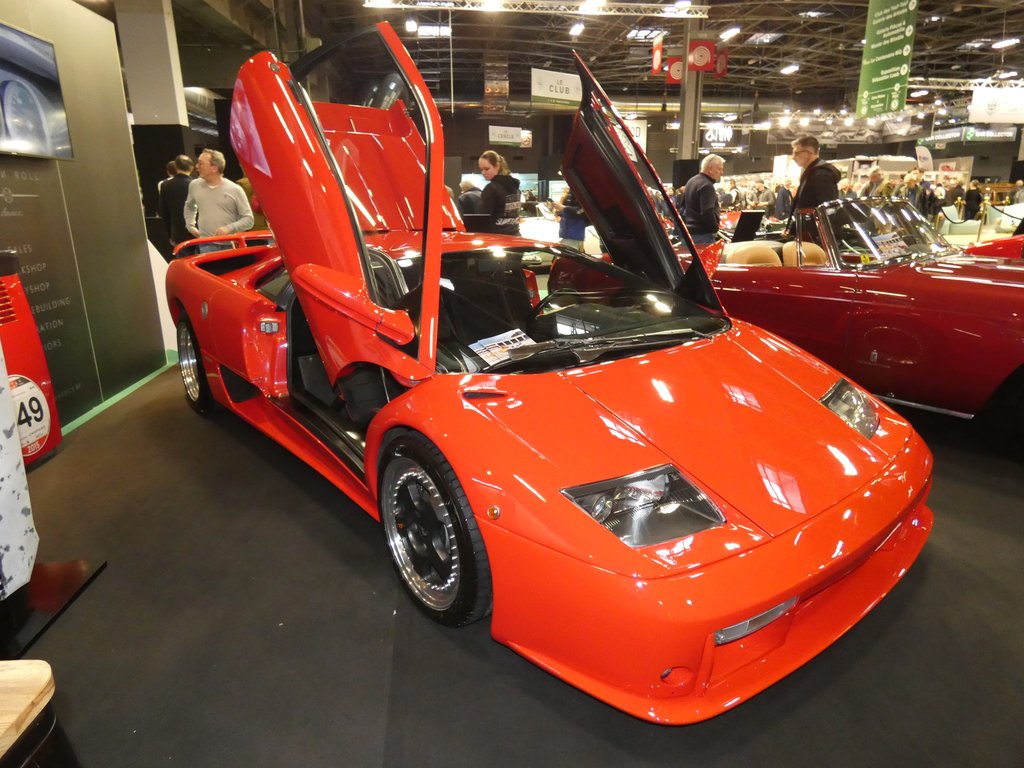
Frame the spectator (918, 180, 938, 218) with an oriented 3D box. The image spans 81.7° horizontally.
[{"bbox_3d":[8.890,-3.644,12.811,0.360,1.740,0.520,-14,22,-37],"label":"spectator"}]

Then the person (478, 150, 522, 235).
[{"bbox_3d":[-0.098,-1.069,5.005,0.380,1.677,0.460,9,19,27],"label":"person"}]

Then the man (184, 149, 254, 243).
[{"bbox_3d":[-2.513,-1.156,5.238,0.600,1.724,0.360,-3,17,-10],"label":"man"}]

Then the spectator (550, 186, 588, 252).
[{"bbox_3d":[0.890,-2.137,8.758,0.460,1.532,0.460,6,18,20],"label":"spectator"}]

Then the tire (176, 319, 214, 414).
[{"bbox_3d":[-1.899,-0.172,3.808,0.320,0.660,0.660,-13,21,-37],"label":"tire"}]

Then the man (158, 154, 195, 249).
[{"bbox_3d":[-3.307,-1.442,6.143,0.520,1.750,0.330,-5,18,-17],"label":"man"}]

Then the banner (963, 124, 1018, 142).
[{"bbox_3d":[14.994,-7.834,18.538,1.720,0.420,0.100,-2,17,-6],"label":"banner"}]

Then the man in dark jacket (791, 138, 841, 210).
[{"bbox_3d":[2.614,-1.247,5.320,0.420,1.815,0.500,3,17,10],"label":"man in dark jacket"}]

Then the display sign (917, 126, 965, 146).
[{"bbox_3d":[19.415,-11.208,26.899,0.080,0.620,2.800,-2,18,-5],"label":"display sign"}]

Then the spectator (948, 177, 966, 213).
[{"bbox_3d":[11.469,-4.455,15.391,0.520,1.700,0.360,-4,18,-11],"label":"spectator"}]

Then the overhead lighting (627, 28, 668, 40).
[{"bbox_3d":[7.943,-20.516,34.748,2.200,0.250,1.700,0,18,0],"label":"overhead lighting"}]

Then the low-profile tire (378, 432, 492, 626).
[{"bbox_3d":[-0.201,0.444,1.923,0.245,0.624,0.624,-14,22,-36],"label":"low-profile tire"}]

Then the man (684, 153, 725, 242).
[{"bbox_3d":[2.007,-1.537,6.282,0.360,1.740,0.520,-7,19,-21],"label":"man"}]

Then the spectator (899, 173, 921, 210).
[{"bbox_3d":[6.501,-2.606,9.875,0.500,1.743,0.360,10,20,31],"label":"spectator"}]

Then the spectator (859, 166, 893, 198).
[{"bbox_3d":[5.629,-2.499,9.288,0.540,1.720,0.380,6,19,19],"label":"spectator"}]

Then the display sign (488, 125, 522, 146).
[{"bbox_3d":[-0.387,-14.724,35.194,2.300,1.200,0.080,-13,22,-35],"label":"display sign"}]

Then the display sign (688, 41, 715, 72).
[{"bbox_3d":[4.886,-8.422,15.214,0.690,0.690,0.060,-2,17,-6],"label":"display sign"}]

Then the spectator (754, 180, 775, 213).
[{"bbox_3d":[6.869,-4.675,16.153,0.420,1.680,0.520,-10,20,-29],"label":"spectator"}]

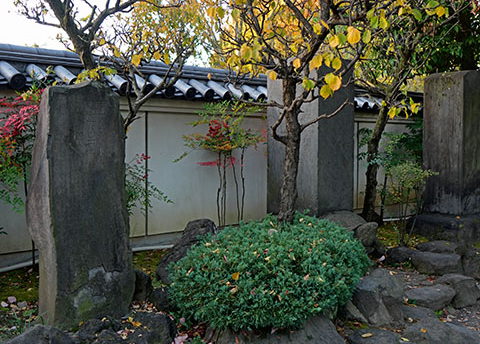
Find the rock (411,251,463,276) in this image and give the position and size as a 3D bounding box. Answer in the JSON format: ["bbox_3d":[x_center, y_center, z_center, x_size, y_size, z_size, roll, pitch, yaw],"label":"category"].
[{"bbox_3d":[2.022,0.945,6.611,0.530,0.210,0.380,0,2,10],"label":"rock"}]

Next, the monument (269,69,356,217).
[{"bbox_3d":[0.852,-0.416,7.723,0.770,1.780,0.710,2,4,43],"label":"monument"}]

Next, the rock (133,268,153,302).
[{"bbox_3d":[-0.757,0.857,4.870,0.200,0.230,0.200,-3,4,-45],"label":"rock"}]

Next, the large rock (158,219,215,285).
[{"bbox_3d":[-0.503,0.750,6.043,0.587,0.550,0.450,0,1,-3],"label":"large rock"}]

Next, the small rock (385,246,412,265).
[{"bbox_3d":[1.707,0.861,6.850,0.310,0.180,0.260,0,3,-9],"label":"small rock"}]

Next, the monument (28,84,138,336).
[{"bbox_3d":[-1.058,0.192,4.311,0.260,1.600,0.610,2,4,43],"label":"monument"}]

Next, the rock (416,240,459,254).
[{"bbox_3d":[2.207,0.832,7.150,0.440,0.180,0.320,-1,3,-12],"label":"rock"}]

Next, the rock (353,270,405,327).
[{"bbox_3d":[1.027,0.947,4.773,0.401,0.300,0.480,0,1,7],"label":"rock"}]

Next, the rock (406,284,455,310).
[{"bbox_3d":[1.652,1.071,5.550,0.390,0.150,0.340,-1,3,-12],"label":"rock"}]

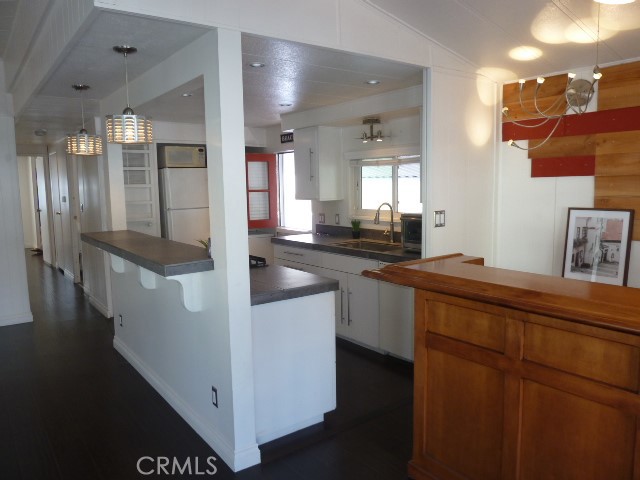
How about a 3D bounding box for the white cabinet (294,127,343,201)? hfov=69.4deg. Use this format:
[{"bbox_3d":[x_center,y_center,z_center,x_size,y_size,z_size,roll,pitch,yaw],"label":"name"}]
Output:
[{"bbox_3d":[-0.008,-0.788,4.810,0.317,0.739,0.403,-7,9,-37],"label":"white cabinet"}]

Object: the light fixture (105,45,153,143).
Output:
[{"bbox_3d":[-1.022,-0.765,2.454,0.252,0.498,0.252,-7,9,-37],"label":"light fixture"}]

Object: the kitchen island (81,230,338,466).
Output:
[{"bbox_3d":[-0.946,0.542,3.373,1.020,1.122,2.255,-7,9,-37],"label":"kitchen island"}]

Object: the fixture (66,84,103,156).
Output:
[{"bbox_3d":[-1.753,-0.875,3.416,0.252,0.498,0.252,-7,9,-37],"label":"fixture"}]

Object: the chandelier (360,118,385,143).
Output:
[{"bbox_3d":[0.474,-0.993,4.228,0.131,0.196,0.272,-7,9,-37],"label":"chandelier"}]

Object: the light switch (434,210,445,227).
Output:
[{"bbox_3d":[0.849,-0.148,3.265,0.117,0.115,0.012,-7,9,-37],"label":"light switch"}]

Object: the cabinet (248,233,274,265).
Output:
[{"bbox_3d":[-0.944,0.320,5.963,0.574,0.906,0.604,-7,9,-37],"label":"cabinet"}]

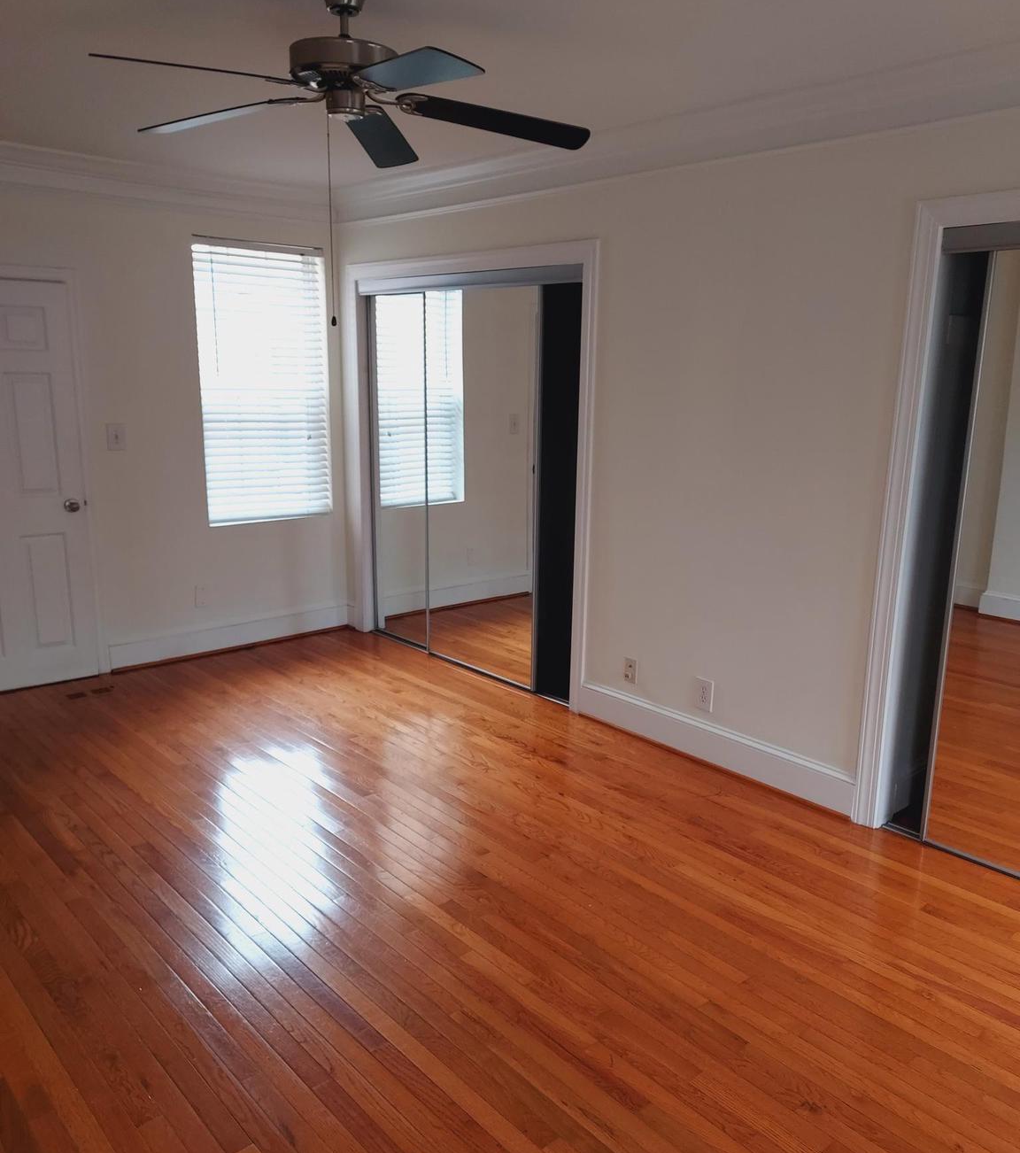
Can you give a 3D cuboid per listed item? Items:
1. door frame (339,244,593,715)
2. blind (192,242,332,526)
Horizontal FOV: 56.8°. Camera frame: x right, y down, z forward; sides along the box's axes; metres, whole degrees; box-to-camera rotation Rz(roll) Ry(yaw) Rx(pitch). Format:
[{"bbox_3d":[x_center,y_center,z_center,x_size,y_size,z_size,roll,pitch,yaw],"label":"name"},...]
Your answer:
[{"bbox_3d":[-0.264,-0.589,5.121,0.120,2.195,2.020,-11,17,-41],"label":"door frame"},{"bbox_3d":[-1.392,-1.078,5.411,0.780,1.525,0.055,-11,17,-41],"label":"blind"}]

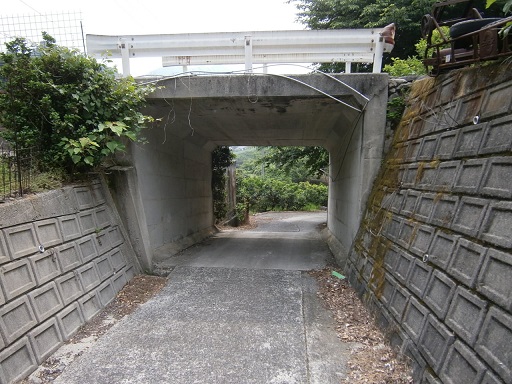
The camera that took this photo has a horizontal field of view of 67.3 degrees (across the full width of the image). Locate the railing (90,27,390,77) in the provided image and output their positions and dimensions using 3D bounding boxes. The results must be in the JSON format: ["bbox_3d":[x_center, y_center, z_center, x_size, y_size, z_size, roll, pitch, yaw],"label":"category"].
[{"bbox_3d":[-0.290,-2.140,6.080,4.750,0.750,0.330,1,7,5],"label":"railing"}]

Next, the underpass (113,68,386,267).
[{"bbox_3d":[0.090,-0.260,8.100,3.950,2.950,5.200,0,3,6],"label":"underpass"}]

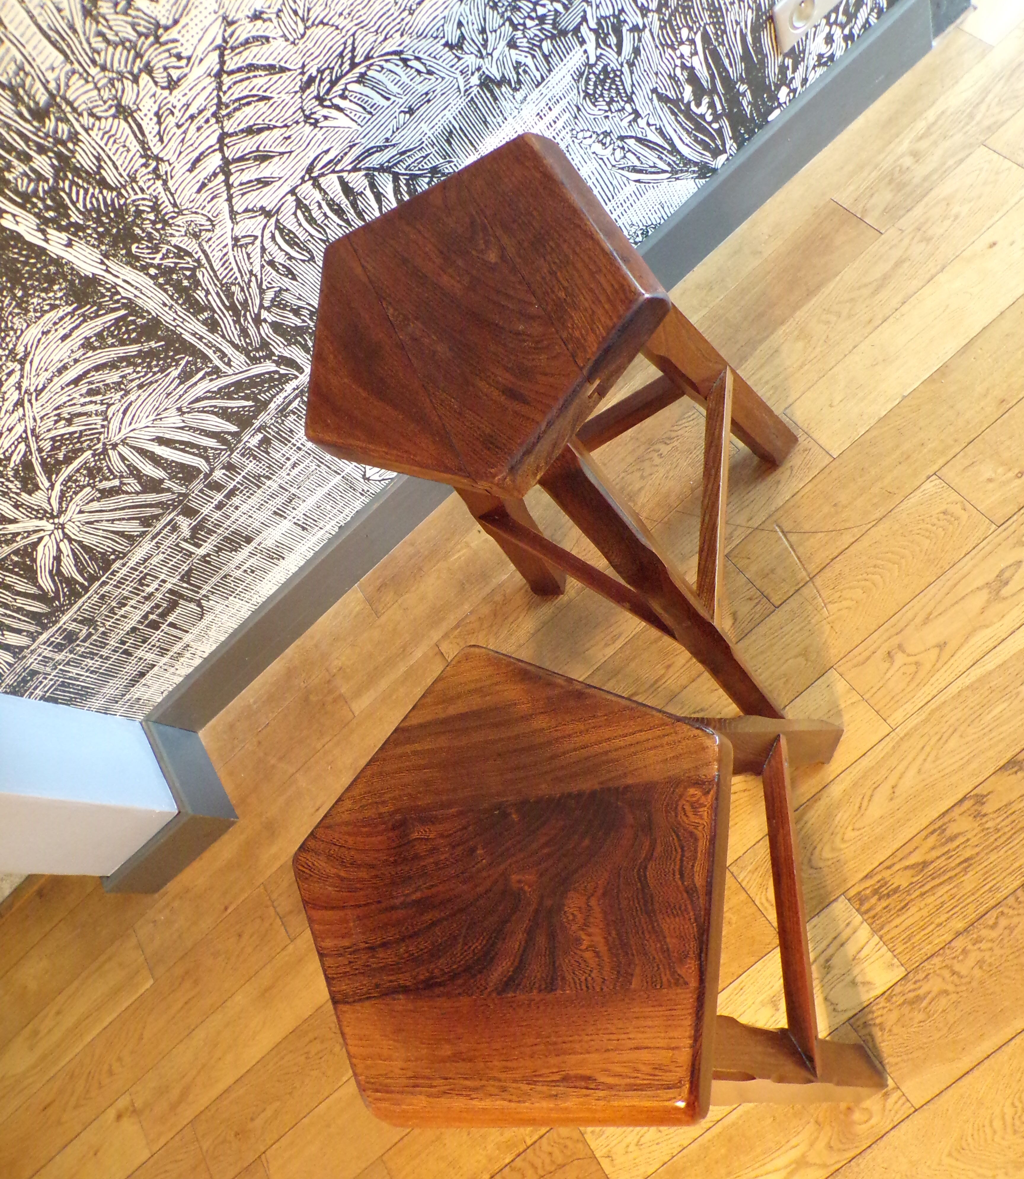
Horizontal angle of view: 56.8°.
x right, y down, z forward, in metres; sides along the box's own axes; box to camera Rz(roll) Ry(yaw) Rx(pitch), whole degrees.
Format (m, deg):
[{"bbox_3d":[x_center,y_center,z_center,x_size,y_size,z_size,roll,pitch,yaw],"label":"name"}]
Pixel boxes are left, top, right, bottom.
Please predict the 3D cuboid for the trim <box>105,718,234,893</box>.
[{"bbox_3d":[-0.650,0.396,1.715,0.218,0.122,0.206,-42,60,8],"label":"trim"}]

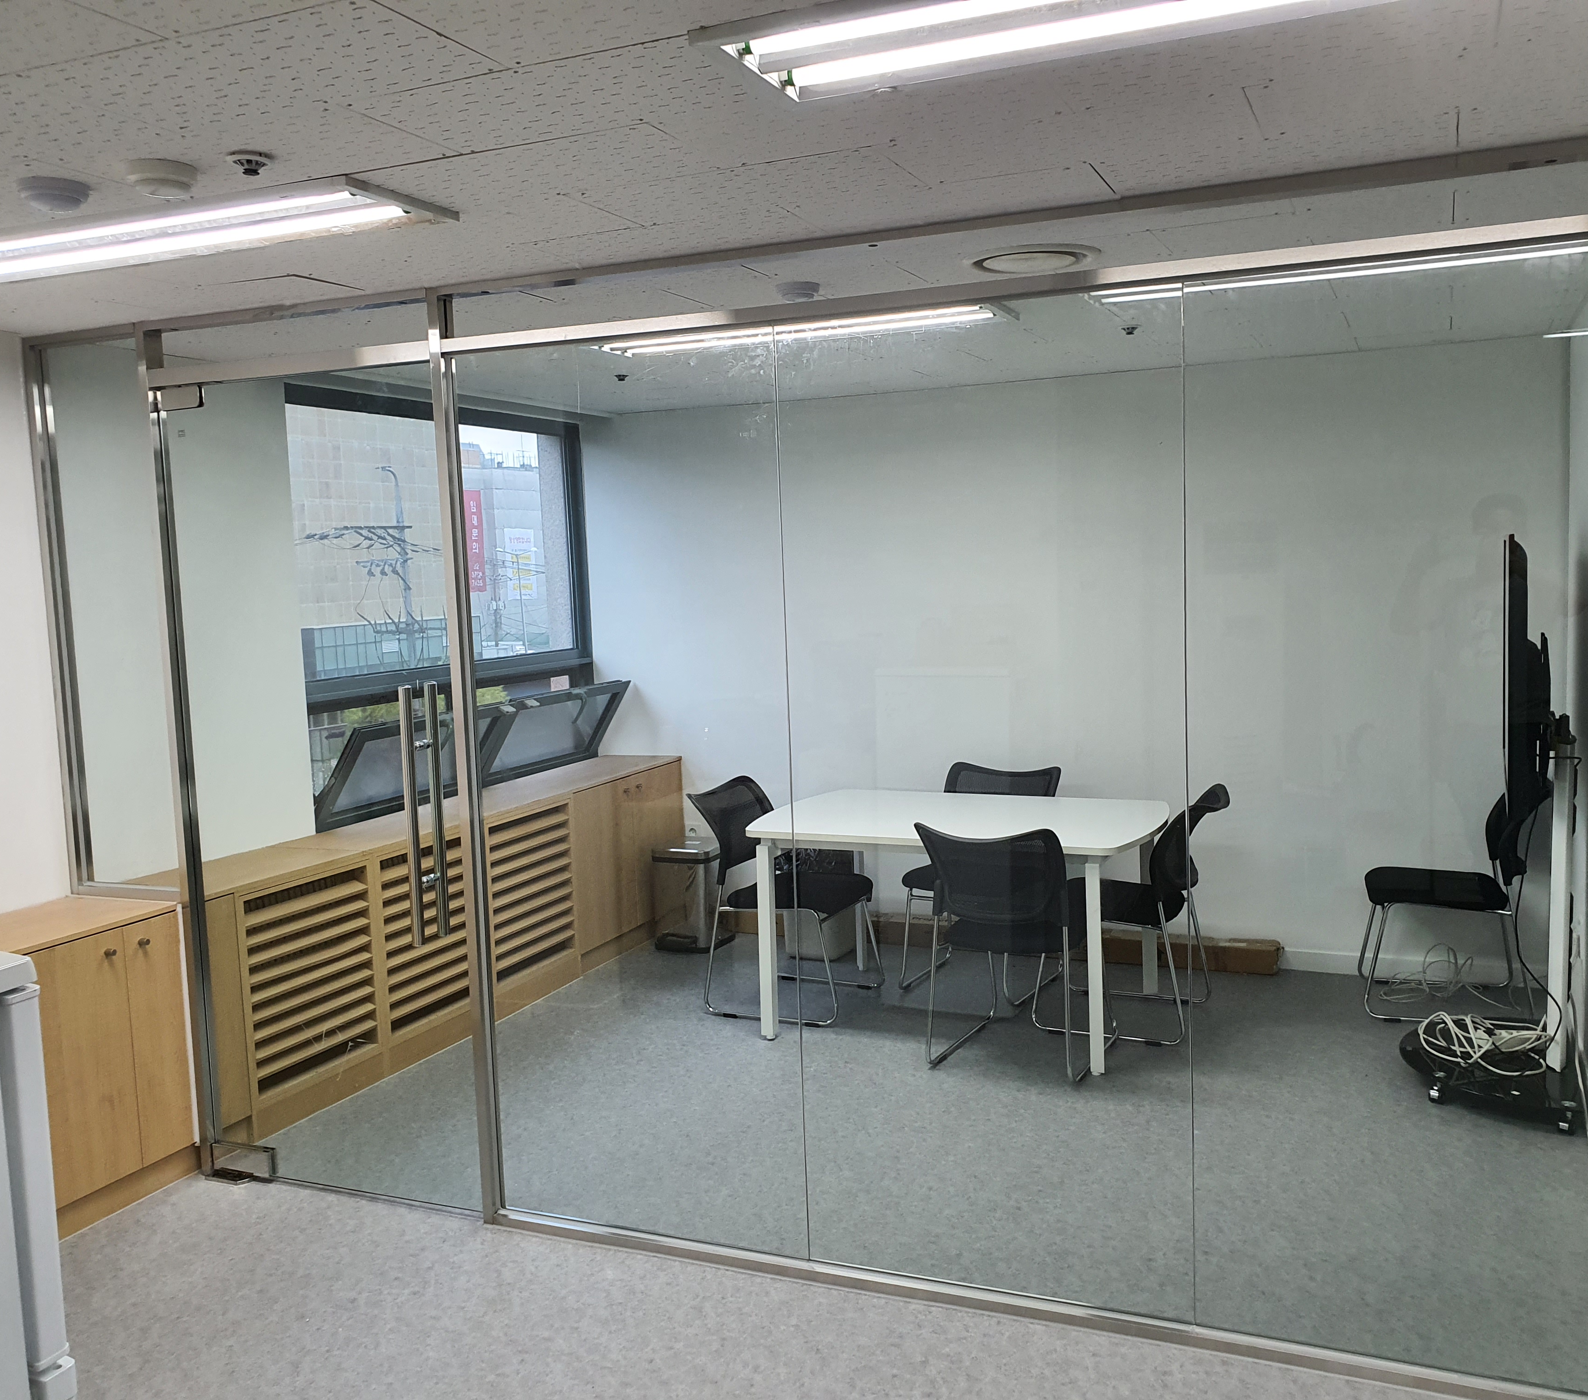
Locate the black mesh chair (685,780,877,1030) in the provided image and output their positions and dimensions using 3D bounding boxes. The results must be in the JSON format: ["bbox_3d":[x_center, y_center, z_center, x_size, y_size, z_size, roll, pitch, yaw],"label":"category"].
[{"bbox_3d":[-0.032,0.746,5.413,0.580,0.835,0.530,0,6,23],"label":"black mesh chair"}]

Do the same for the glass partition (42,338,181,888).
[{"bbox_3d":[-1.944,-0.228,3.988,0.370,1.550,0.050,0,6,23],"label":"glass partition"}]

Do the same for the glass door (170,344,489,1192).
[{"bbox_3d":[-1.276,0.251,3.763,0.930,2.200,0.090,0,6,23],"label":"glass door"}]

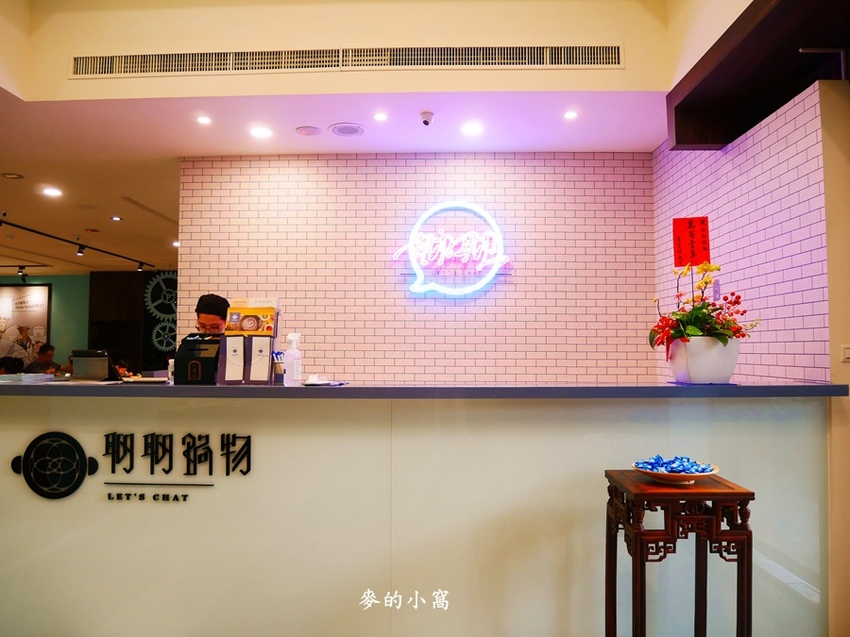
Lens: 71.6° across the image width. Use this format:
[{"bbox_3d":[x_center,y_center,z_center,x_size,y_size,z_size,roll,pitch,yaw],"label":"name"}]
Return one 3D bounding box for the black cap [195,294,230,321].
[{"bbox_3d":[-1.139,-0.065,3.165,0.180,0.130,0.200,0,15,-4],"label":"black cap"}]

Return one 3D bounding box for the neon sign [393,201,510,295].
[{"bbox_3d":[0.199,-0.542,4.500,0.890,0.710,0.070,0,-3,2],"label":"neon sign"}]

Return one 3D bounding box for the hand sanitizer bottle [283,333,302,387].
[{"bbox_3d":[-0.556,0.176,2.488,0.080,0.226,0.075,0,-3,0],"label":"hand sanitizer bottle"}]

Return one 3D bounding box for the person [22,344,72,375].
[{"bbox_3d":[-4.260,0.932,6.596,0.650,1.280,0.580,-2,-4,39],"label":"person"}]

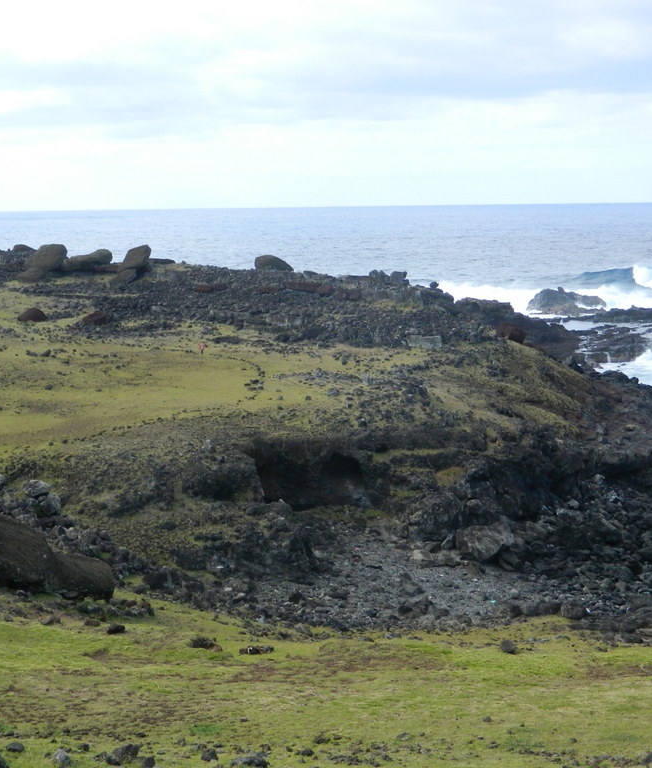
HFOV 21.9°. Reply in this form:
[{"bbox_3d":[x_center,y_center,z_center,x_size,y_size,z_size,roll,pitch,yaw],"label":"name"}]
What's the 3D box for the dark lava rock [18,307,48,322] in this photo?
[{"bbox_3d":[-19.222,-4.511,110.246,1.896,0.951,1.801,-2,6,-10],"label":"dark lava rock"}]

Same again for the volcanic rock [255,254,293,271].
[{"bbox_3d":[-4.019,-9.444,131.600,3.122,1.327,2.185,-1,6,-2],"label":"volcanic rock"}]

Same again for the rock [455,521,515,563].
[{"bbox_3d":[5.141,5.077,54.523,1.908,1.293,1.622,0,6,5],"label":"rock"}]

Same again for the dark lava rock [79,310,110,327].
[{"bbox_3d":[-14.720,-4.192,107.920,1.856,0.993,1.670,-2,6,-8],"label":"dark lava rock"}]

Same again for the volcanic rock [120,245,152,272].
[{"bbox_3d":[-17.820,-11.802,158.566,2.900,2.500,2.300,-1,6,-6],"label":"volcanic rock"}]

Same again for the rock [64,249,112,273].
[{"bbox_3d":[-19.335,-10.095,137.278,4.071,1.872,2.035,-2,6,-8],"label":"rock"}]

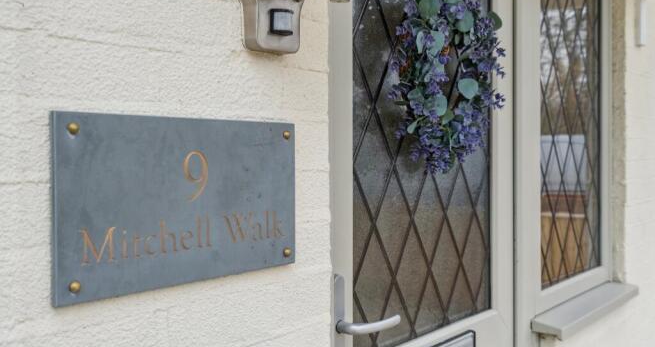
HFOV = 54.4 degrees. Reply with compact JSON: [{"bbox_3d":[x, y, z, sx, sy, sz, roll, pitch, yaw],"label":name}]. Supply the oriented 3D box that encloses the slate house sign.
[{"bbox_3d":[-0.167,0.033,0.786,0.013,0.200,0.350,1,2,41],"label":"slate house sign"}]

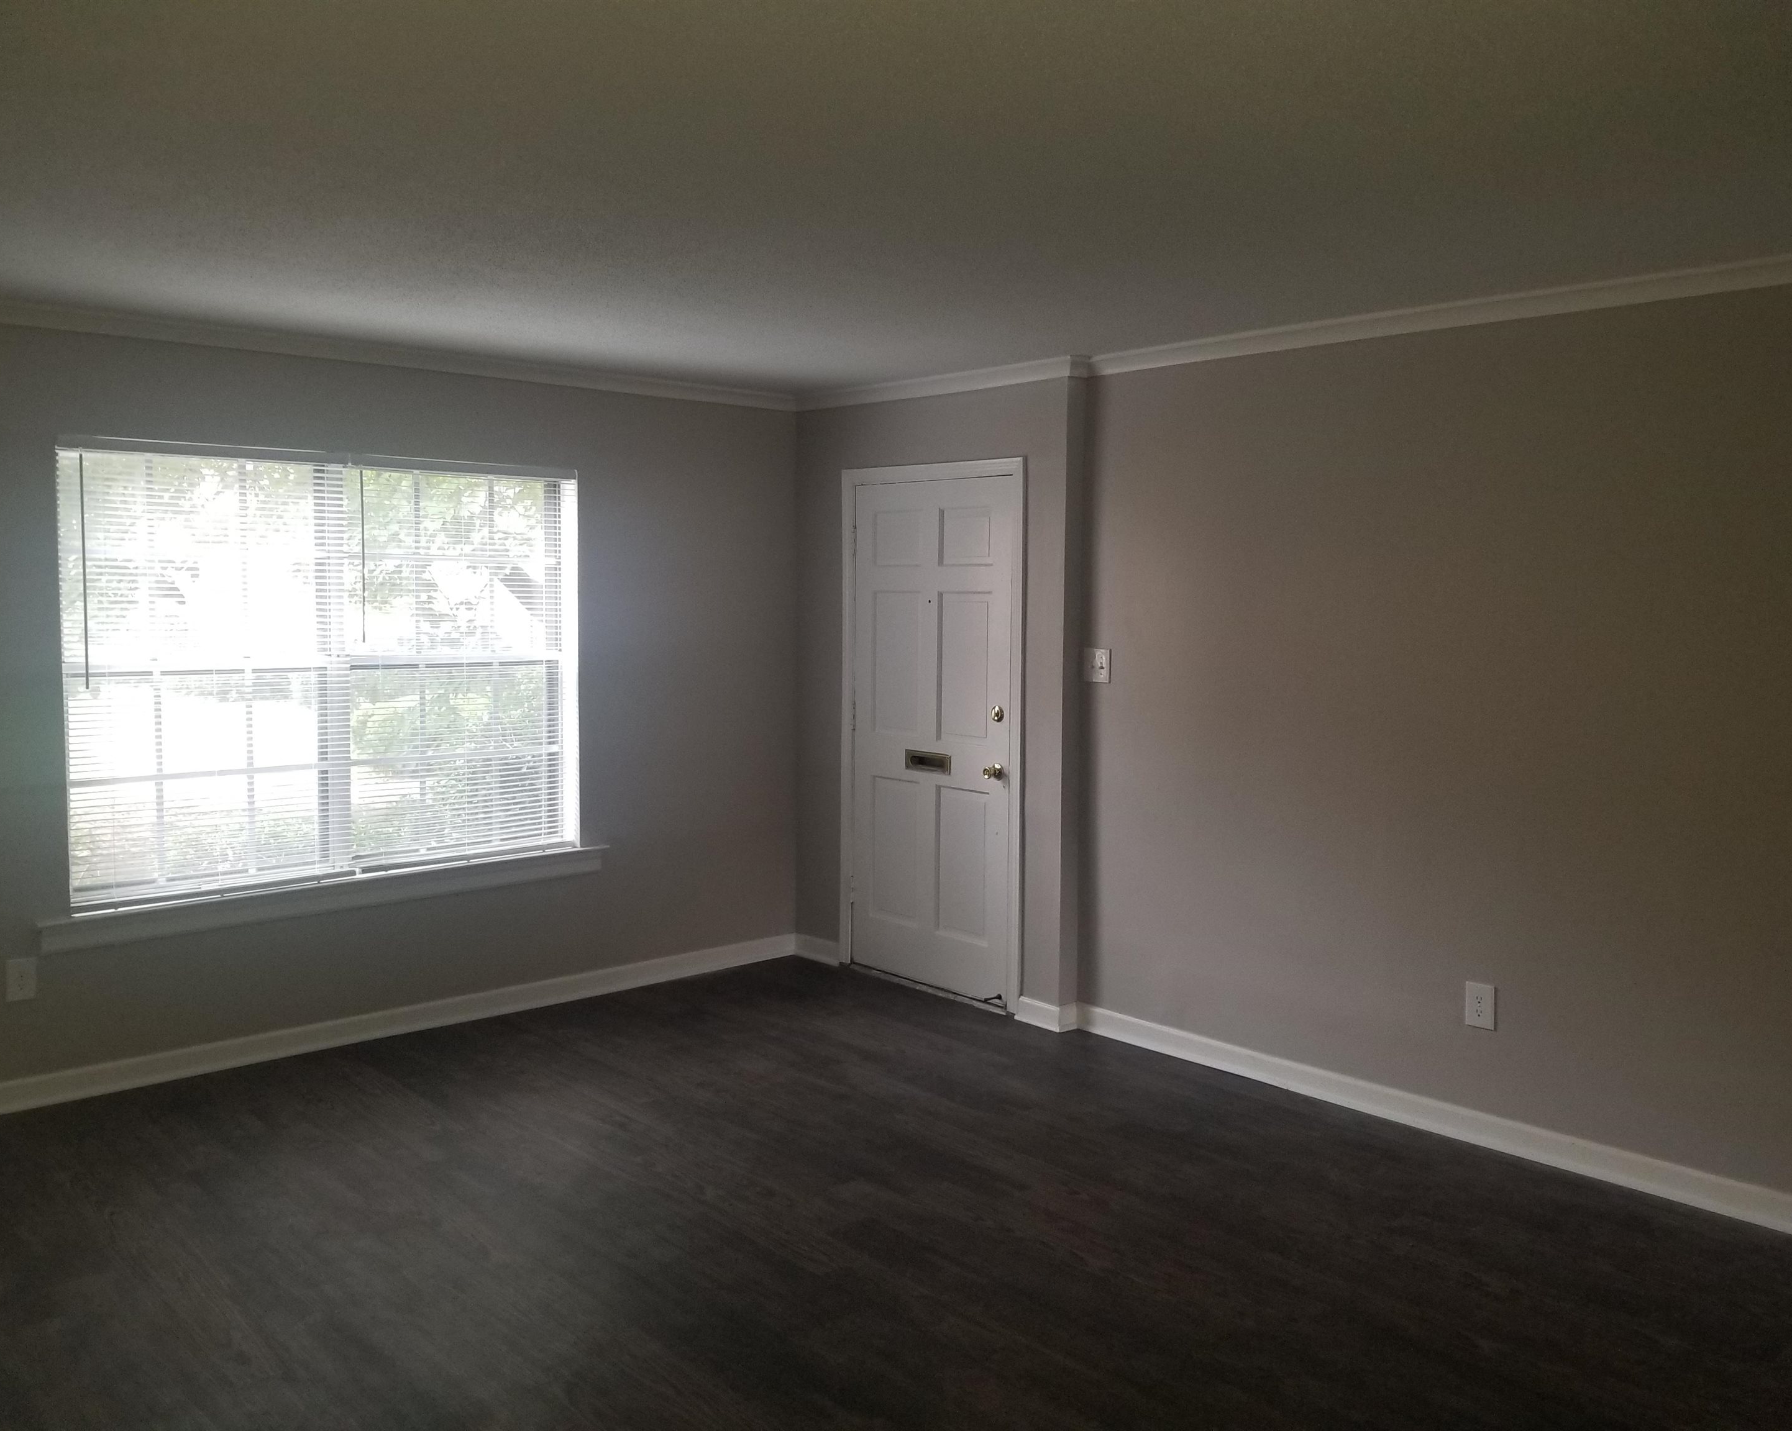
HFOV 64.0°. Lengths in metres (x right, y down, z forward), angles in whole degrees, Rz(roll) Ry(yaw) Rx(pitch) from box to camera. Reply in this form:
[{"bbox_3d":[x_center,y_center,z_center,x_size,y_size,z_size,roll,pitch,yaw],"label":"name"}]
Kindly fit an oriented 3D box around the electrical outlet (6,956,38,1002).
[{"bbox_3d":[-2.677,0.804,4.392,0.079,0.124,0.012,-4,7,-41],"label":"electrical outlet"}]

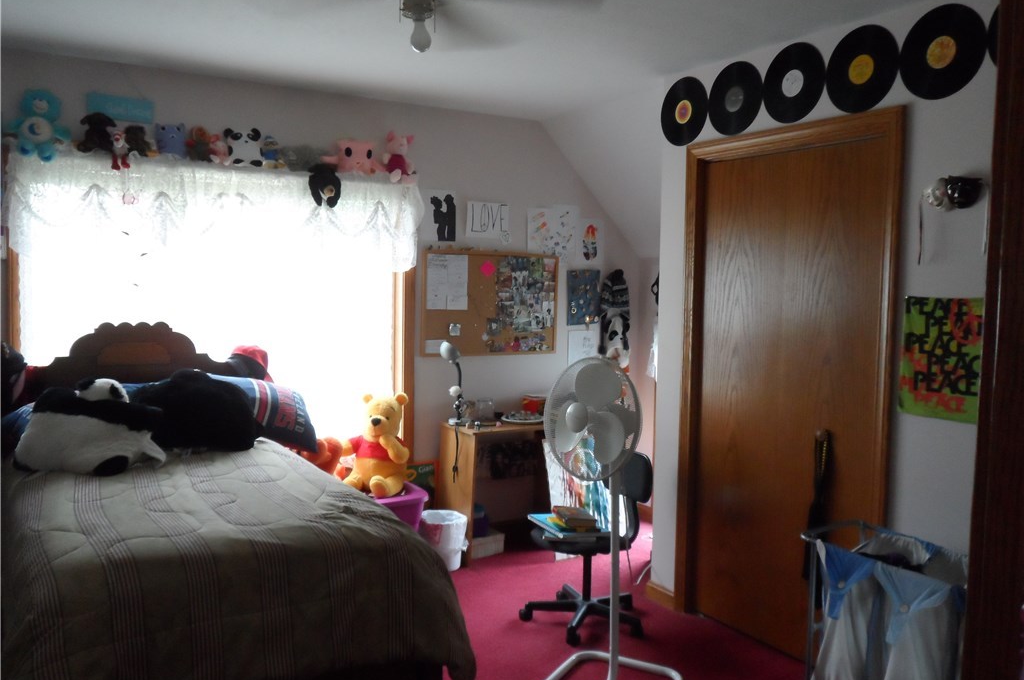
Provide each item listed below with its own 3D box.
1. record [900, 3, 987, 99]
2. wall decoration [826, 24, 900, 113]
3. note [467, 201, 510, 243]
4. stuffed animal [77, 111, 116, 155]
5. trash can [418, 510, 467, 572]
[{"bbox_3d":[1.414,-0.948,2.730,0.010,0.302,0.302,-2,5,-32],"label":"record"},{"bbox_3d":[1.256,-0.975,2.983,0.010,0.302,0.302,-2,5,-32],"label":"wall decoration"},{"bbox_3d":[-0.135,-0.682,4.769,0.280,0.215,0.006,-2,5,-32],"label":"note"},{"bbox_3d":[-1.780,-0.886,3.550,0.149,0.178,0.130,-2,5,-32],"label":"stuffed animal"},{"bbox_3d":[-0.358,1.067,4.393,0.243,0.262,0.243,1,4,0],"label":"trash can"}]

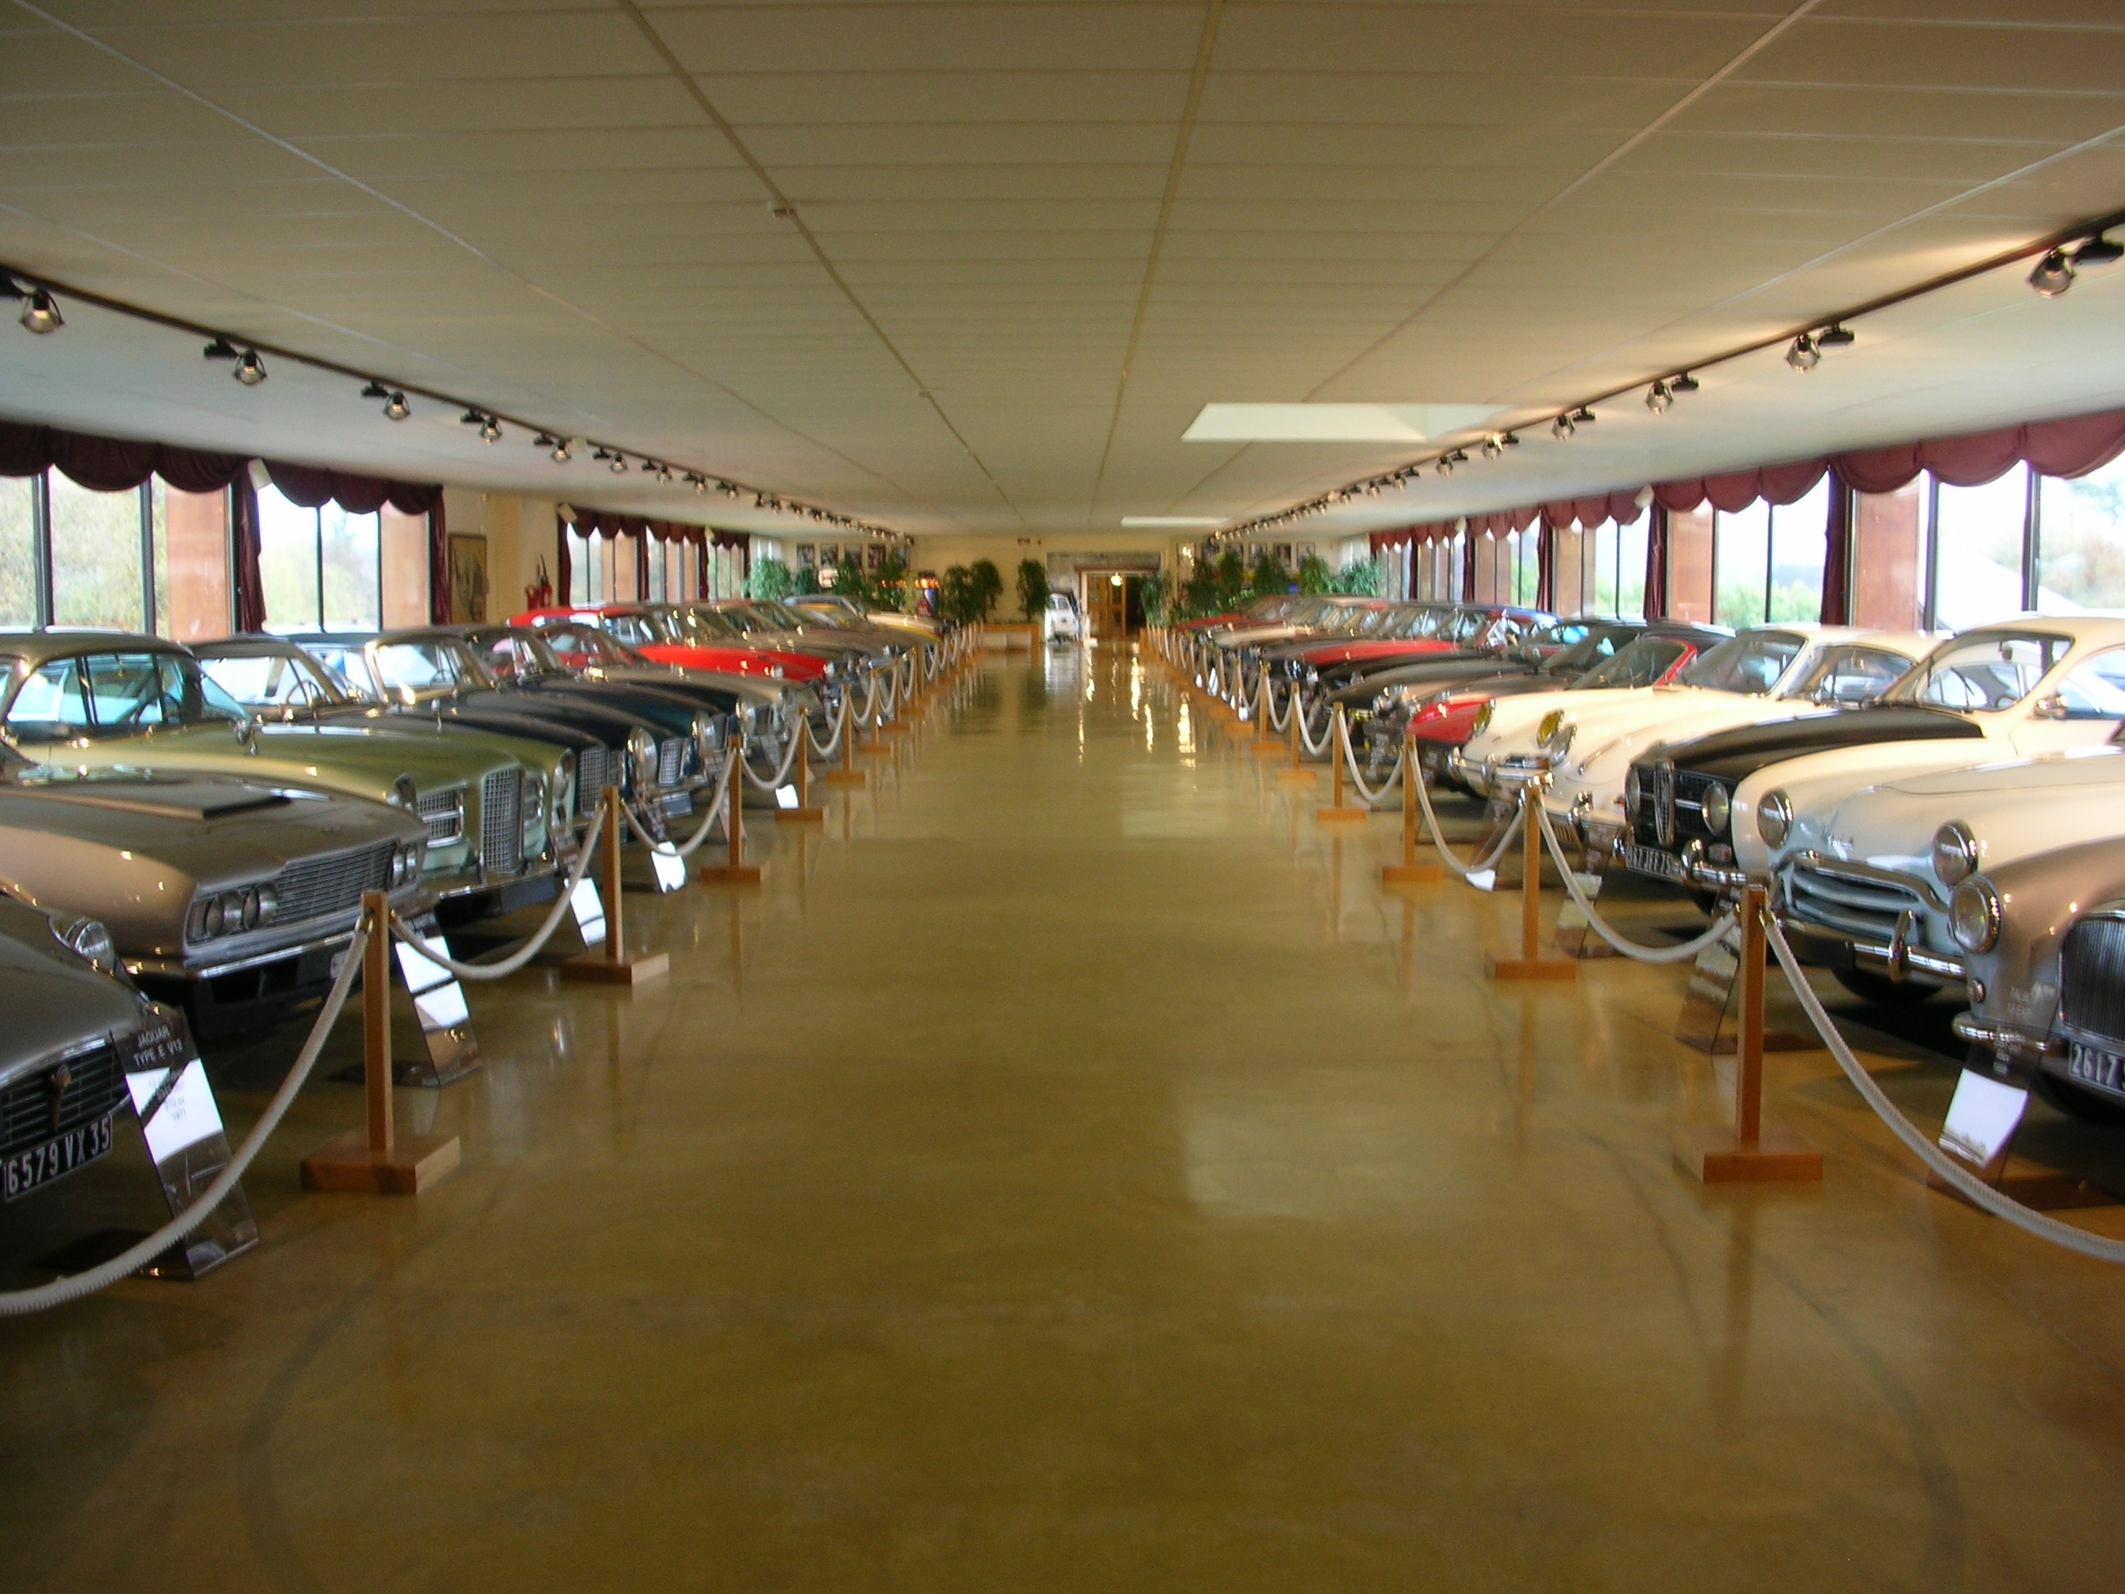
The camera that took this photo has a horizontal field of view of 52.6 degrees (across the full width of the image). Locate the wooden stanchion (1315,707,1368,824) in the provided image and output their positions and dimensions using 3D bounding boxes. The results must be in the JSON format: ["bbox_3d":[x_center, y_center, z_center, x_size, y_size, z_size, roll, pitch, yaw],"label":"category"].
[{"bbox_3d":[1.880,-0.241,14.668,0.315,0.775,0.302,0,6,-3],"label":"wooden stanchion"}]

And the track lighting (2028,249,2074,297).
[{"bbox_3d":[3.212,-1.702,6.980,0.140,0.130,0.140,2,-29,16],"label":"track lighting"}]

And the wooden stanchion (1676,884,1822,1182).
[{"bbox_3d":[1.885,0.635,5.878,0.315,0.775,0.302,0,6,1],"label":"wooden stanchion"}]

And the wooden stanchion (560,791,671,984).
[{"bbox_3d":[-1.820,0.348,8.711,0.315,0.775,0.302,2,6,17],"label":"wooden stanchion"}]

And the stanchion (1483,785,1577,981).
[{"bbox_3d":[1.919,0.345,8.788,0.315,0.775,0.302,0,6,2],"label":"stanchion"}]

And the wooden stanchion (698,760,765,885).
[{"bbox_3d":[-1.762,0.061,11.589,0.315,0.775,0.302,0,6,3],"label":"wooden stanchion"}]

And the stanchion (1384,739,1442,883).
[{"bbox_3d":[1.882,0.058,11.667,0.315,0.775,0.302,0,6,-1],"label":"stanchion"}]

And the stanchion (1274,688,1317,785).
[{"bbox_3d":[1.905,-0.533,17.600,0.315,0.775,0.302,0,6,-2],"label":"stanchion"}]

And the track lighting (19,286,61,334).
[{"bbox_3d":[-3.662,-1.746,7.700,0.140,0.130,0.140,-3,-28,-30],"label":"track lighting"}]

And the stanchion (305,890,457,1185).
[{"bbox_3d":[-1.833,0.642,5.763,0.315,0.775,0.302,1,6,6],"label":"stanchion"}]

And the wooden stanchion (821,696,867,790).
[{"bbox_3d":[-1.736,-0.513,17.353,0.315,0.775,0.302,0,6,0],"label":"wooden stanchion"}]

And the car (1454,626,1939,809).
[{"bbox_3d":[4.645,-0.432,13.878,4.150,1.310,1.620,-1,6,-7],"label":"car"}]

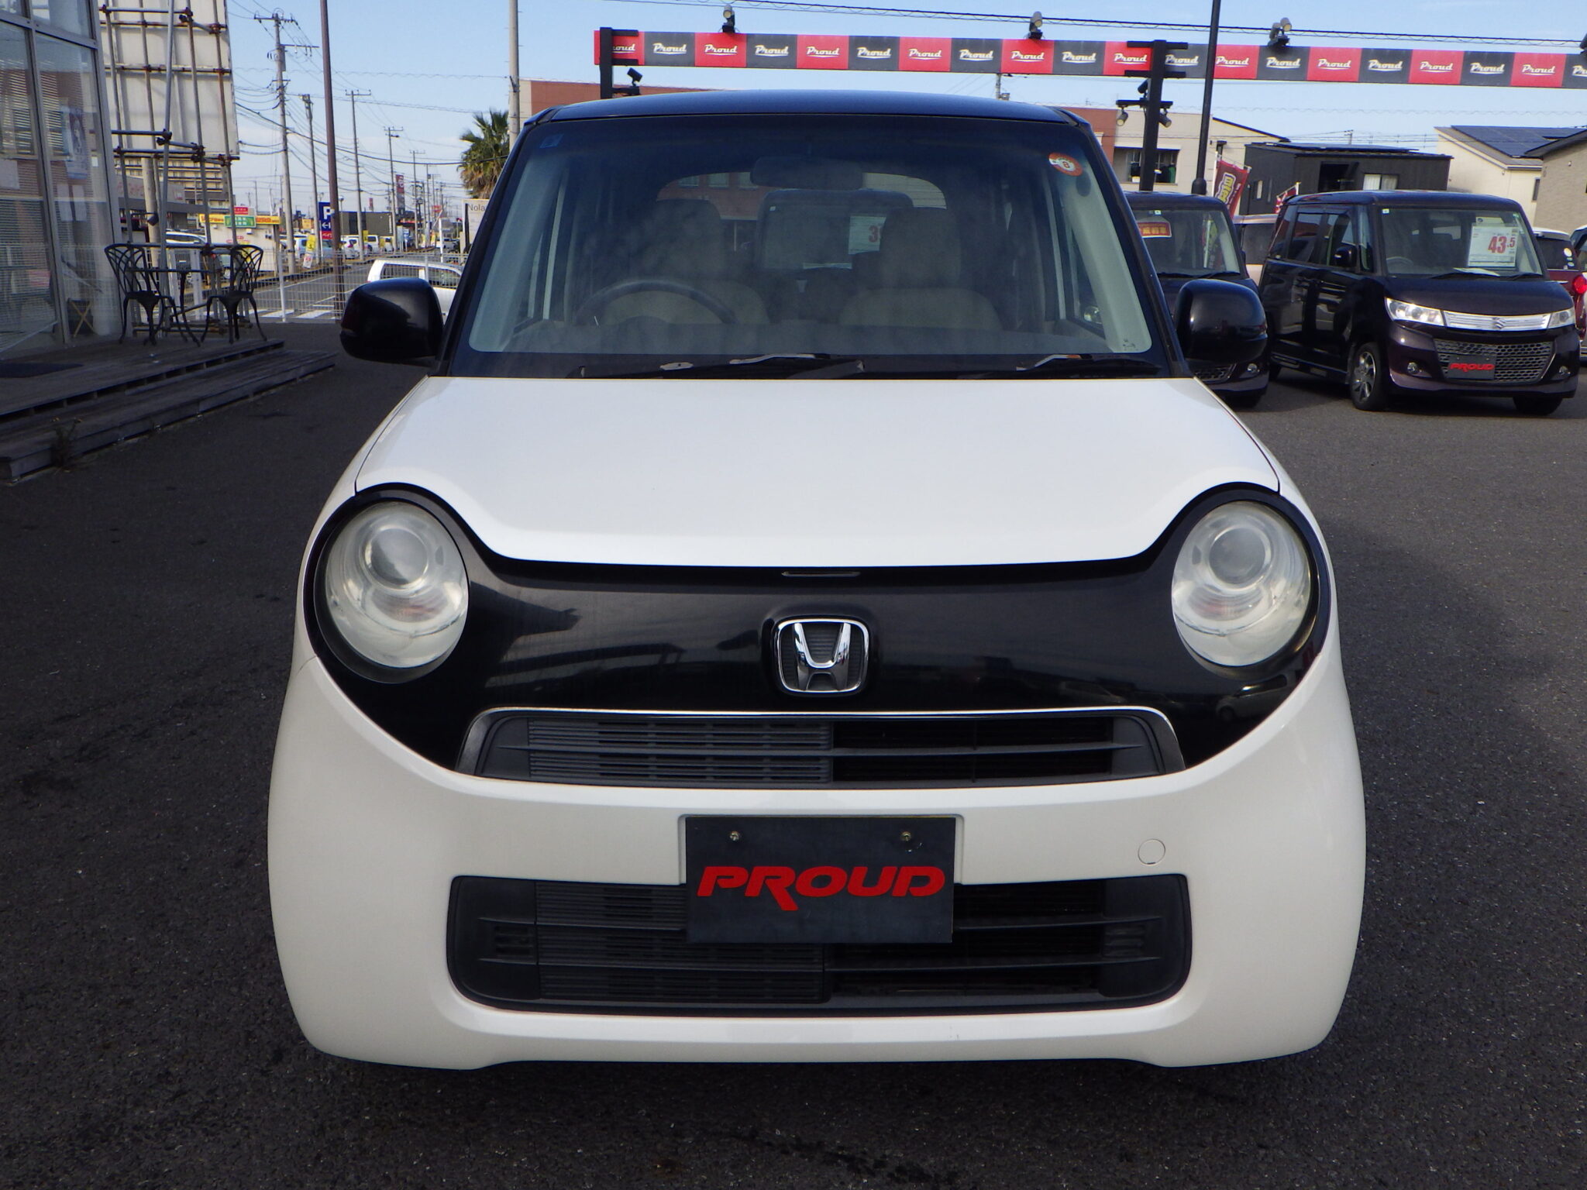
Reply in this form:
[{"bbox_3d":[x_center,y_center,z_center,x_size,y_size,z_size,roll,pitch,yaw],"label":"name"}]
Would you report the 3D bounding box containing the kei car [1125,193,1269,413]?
[{"bbox_3d":[3.073,-2.623,11.341,1.475,1.735,3.395,2,15,4],"label":"kei car"}]

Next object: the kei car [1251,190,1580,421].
[{"bbox_3d":[5.462,-2.573,11.244,1.475,1.735,3.395,2,15,4],"label":"kei car"}]

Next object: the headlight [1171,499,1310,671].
[{"bbox_3d":[0.570,-0.013,1.634,0.180,0.205,0.140,-2,15,-7],"label":"headlight"}]

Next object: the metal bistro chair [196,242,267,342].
[{"bbox_3d":[-5.183,-2.787,11.900,0.450,0.880,0.500,8,17,26],"label":"metal bistro chair"}]

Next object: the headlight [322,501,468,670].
[{"bbox_3d":[-0.501,-0.012,1.613,0.180,0.205,0.140,2,15,6],"label":"headlight"}]

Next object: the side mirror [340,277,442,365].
[{"bbox_3d":[-0.745,-0.505,2.371,0.180,0.160,0.130,0,15,-1],"label":"side mirror"}]

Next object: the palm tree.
[{"bbox_3d":[-14.378,-19.174,60.970,2.900,7.400,2.900,1,15,0],"label":"palm tree"}]

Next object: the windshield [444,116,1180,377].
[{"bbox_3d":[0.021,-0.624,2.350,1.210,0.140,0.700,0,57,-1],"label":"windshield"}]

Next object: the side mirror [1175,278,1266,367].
[{"bbox_3d":[0.794,-0.506,2.386,0.180,0.160,0.130,0,15,-1],"label":"side mirror"}]

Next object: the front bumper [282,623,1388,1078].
[{"bbox_3d":[0.032,0.332,1.753,1.460,0.500,0.400,0,15,-1],"label":"front bumper"}]

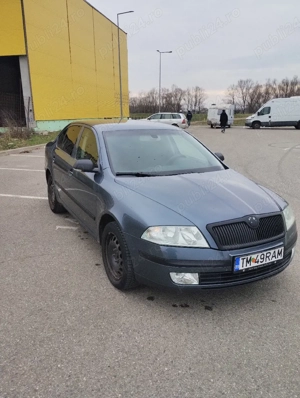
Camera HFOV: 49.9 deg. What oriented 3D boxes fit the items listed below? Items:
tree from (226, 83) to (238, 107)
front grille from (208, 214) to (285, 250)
[{"bbox_3d":[18.023,-21.499,69.618,2.810,6.090,2.810,0,15,0],"label":"tree"},{"bbox_3d":[0.815,0.236,2.589,0.800,0.245,0.150,-7,17,-28],"label":"front grille"}]

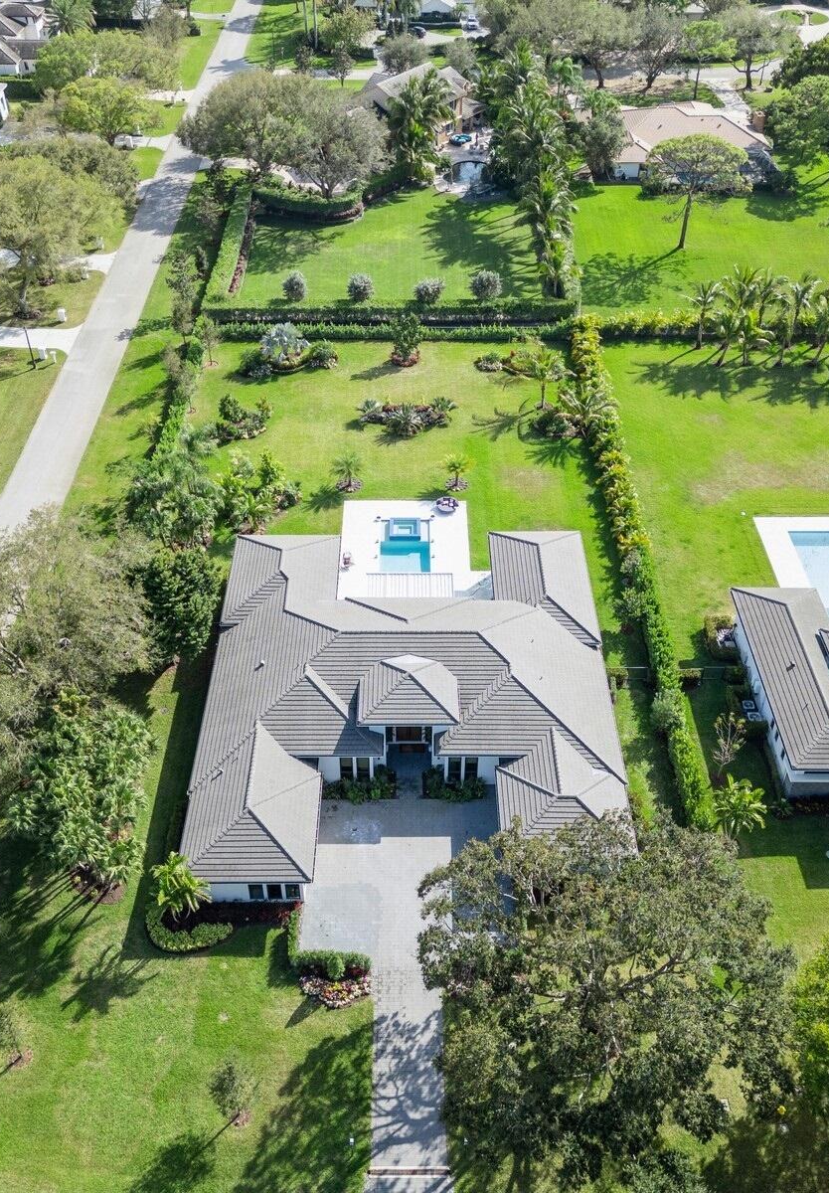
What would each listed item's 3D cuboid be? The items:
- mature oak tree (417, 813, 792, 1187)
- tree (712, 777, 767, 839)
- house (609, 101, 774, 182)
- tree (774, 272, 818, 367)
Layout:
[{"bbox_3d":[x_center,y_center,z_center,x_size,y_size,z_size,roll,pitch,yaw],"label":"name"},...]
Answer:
[{"bbox_3d":[9.700,20.570,57.660,18.700,11.600,18.300,0,41,0],"label":"mature oak tree"},{"bbox_3d":[20.900,13.970,70.710,3.500,4.600,3.500,0,41,0],"label":"tree"},{"bbox_3d":[40.800,-71.010,168.430,25.500,6.000,26.500,0,41,0],"label":"house"},{"bbox_3d":[40.200,-29.530,117.450,4.300,9.600,4.300,0,41,0],"label":"tree"}]

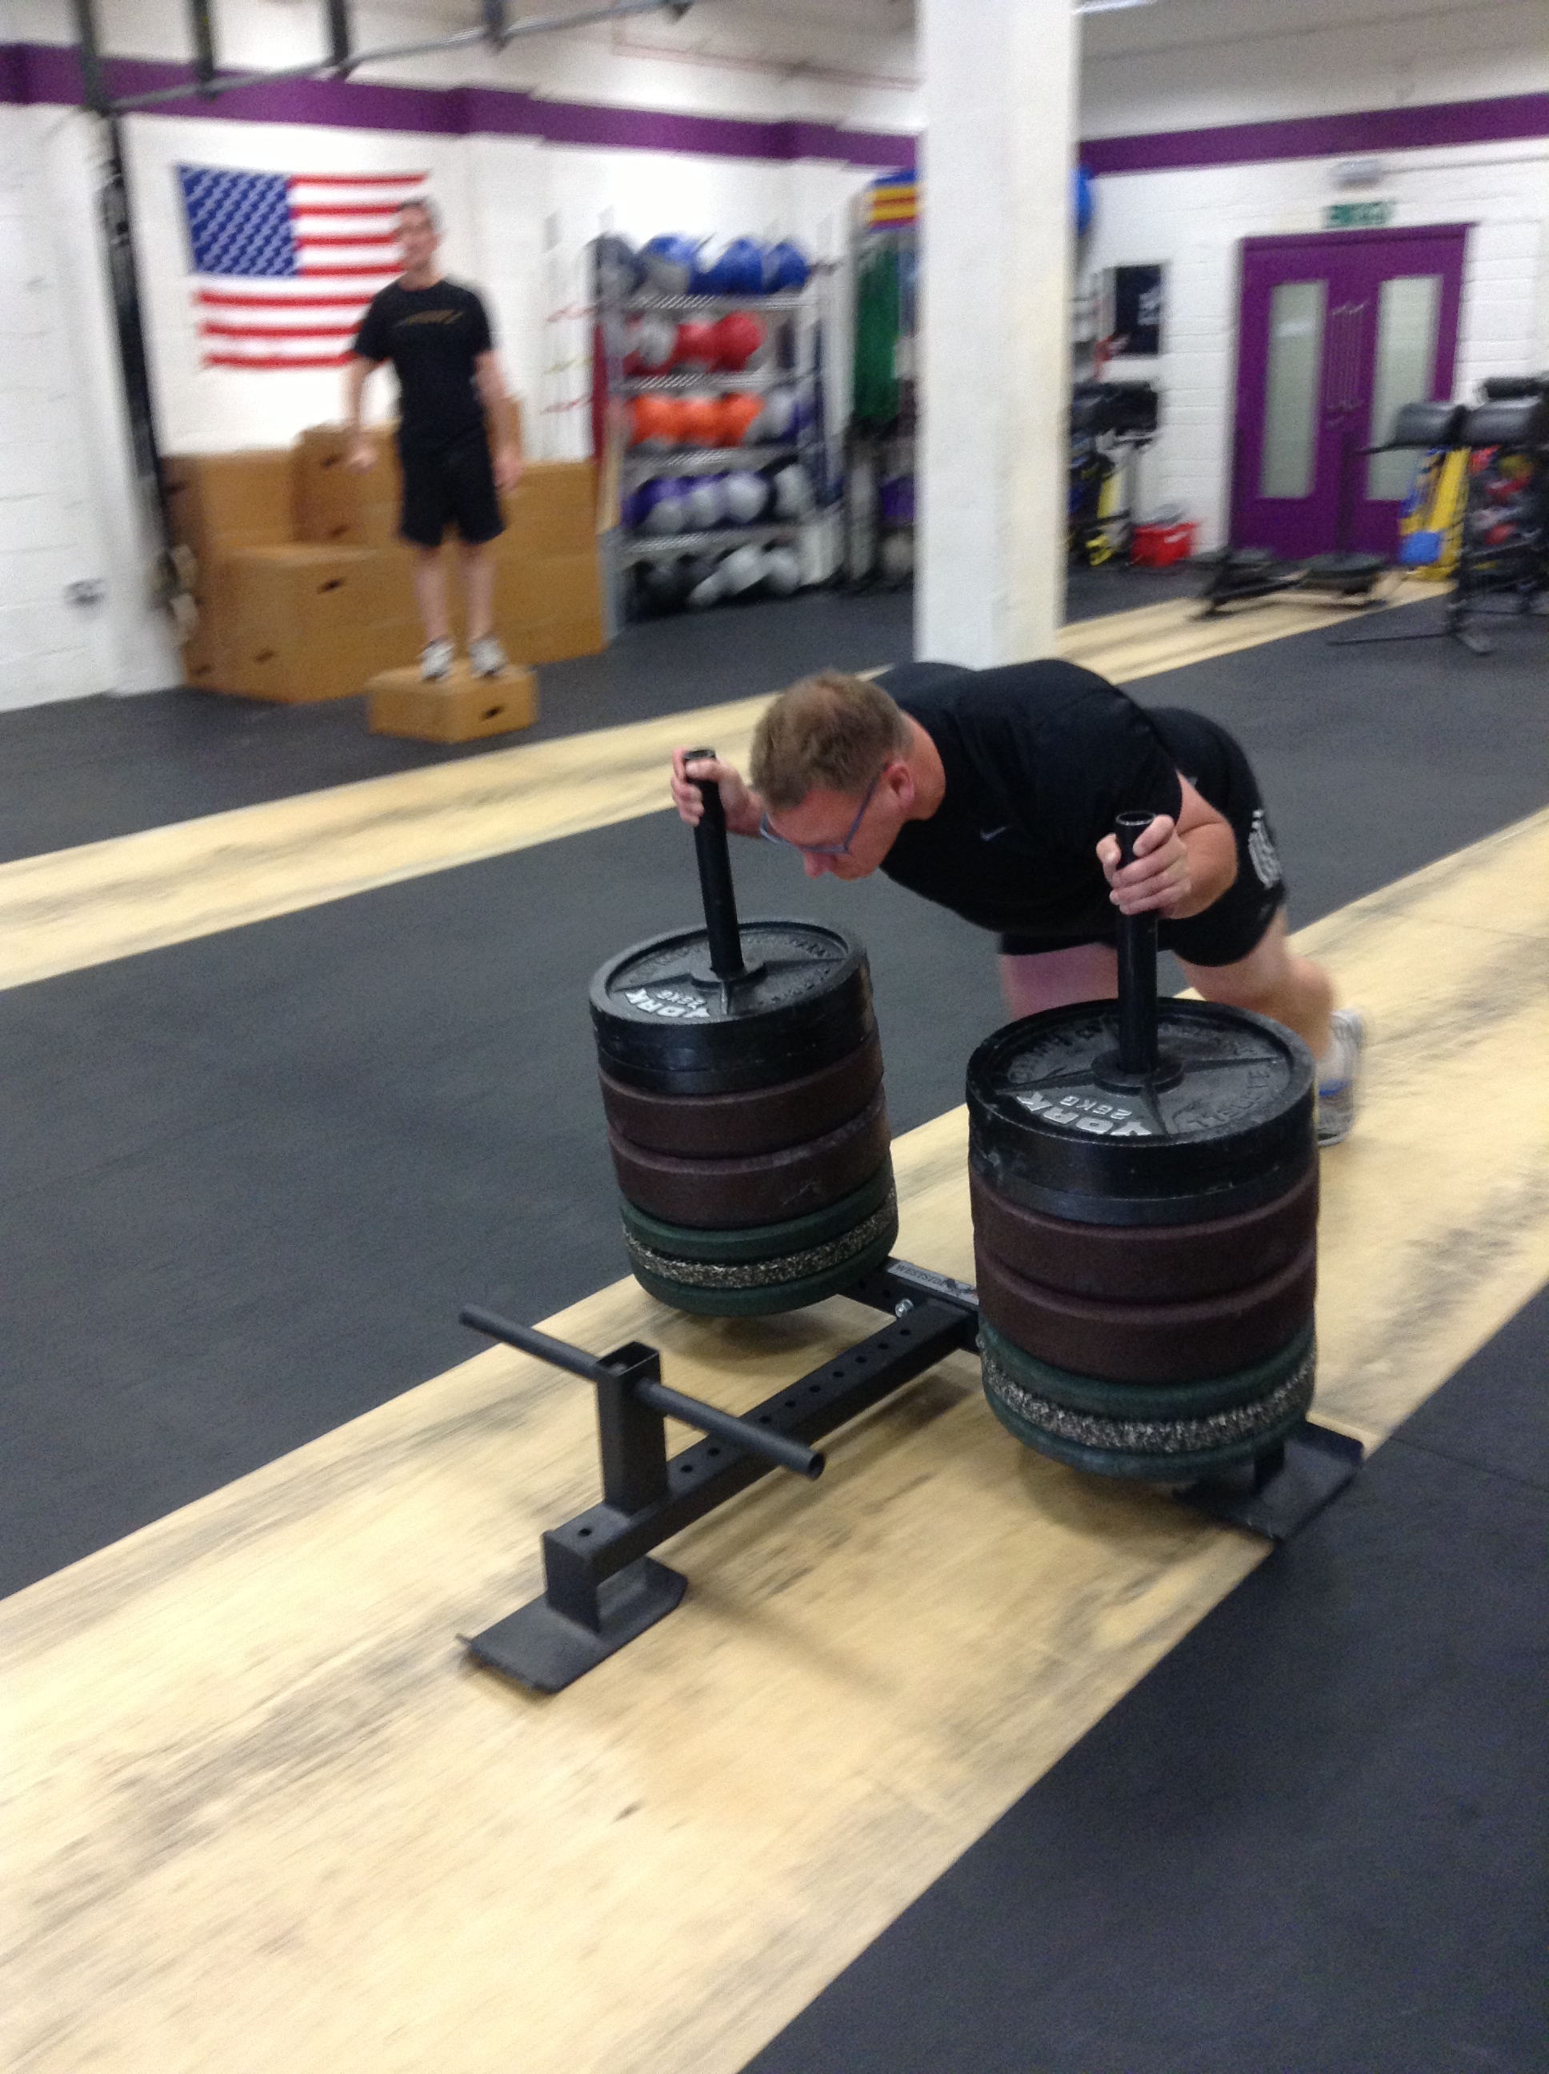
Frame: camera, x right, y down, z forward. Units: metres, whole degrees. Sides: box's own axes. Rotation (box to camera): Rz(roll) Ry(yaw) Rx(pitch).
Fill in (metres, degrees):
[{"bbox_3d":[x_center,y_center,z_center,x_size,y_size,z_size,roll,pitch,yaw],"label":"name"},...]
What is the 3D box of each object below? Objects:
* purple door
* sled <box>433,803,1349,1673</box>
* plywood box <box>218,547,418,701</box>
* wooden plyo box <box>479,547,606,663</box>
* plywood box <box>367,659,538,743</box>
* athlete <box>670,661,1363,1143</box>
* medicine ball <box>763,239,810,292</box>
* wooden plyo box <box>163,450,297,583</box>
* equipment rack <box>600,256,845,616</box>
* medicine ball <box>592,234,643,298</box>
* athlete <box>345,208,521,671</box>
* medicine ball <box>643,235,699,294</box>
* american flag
[{"bbox_3d":[3.716,-4.124,12.816,1.590,2.050,0.100,17,27,42],"label":"purple door"},{"bbox_3d":[0.019,0.169,2.641,1.200,0.960,1.145,15,25,38],"label":"sled"},{"bbox_3d":[-2.130,-1.927,9.194,0.490,0.610,0.630,17,27,42],"label":"plywood box"},{"bbox_3d":[-1.303,-2.200,10.093,0.600,0.500,0.640,14,25,39],"label":"wooden plyo box"},{"bbox_3d":[-1.341,-1.407,8.286,0.510,0.205,0.510,12,24,35],"label":"plywood box"},{"bbox_3d":[0.529,-0.137,3.202,0.950,1.060,1.600,14,25,39],"label":"athlete"},{"bbox_3d":[0.030,-4.475,11.521,0.336,0.336,0.336,-1,20,0],"label":"medicine ball"},{"bbox_3d":[-2.538,-2.493,9.397,0.510,0.540,0.620,17,27,42],"label":"wooden plyo box"},{"bbox_3d":[-0.431,-3.466,11.416,0.440,1.940,1.540,17,27,42],"label":"equipment rack"},{"bbox_3d":[-0.880,-4.326,11.107,0.290,0.290,0.290,-2,19,1],"label":"medicine ball"},{"bbox_3d":[-1.371,-2.420,8.121,0.680,1.828,0.360,-5,20,-9],"label":"athlete"},{"bbox_3d":[-0.577,-4.262,10.936,0.336,0.336,0.336,-1,20,0],"label":"medicine ball"},{"bbox_3d":[-2.277,-3.879,9.942,0.030,0.920,1.530,14,25,39],"label":"american flag"}]

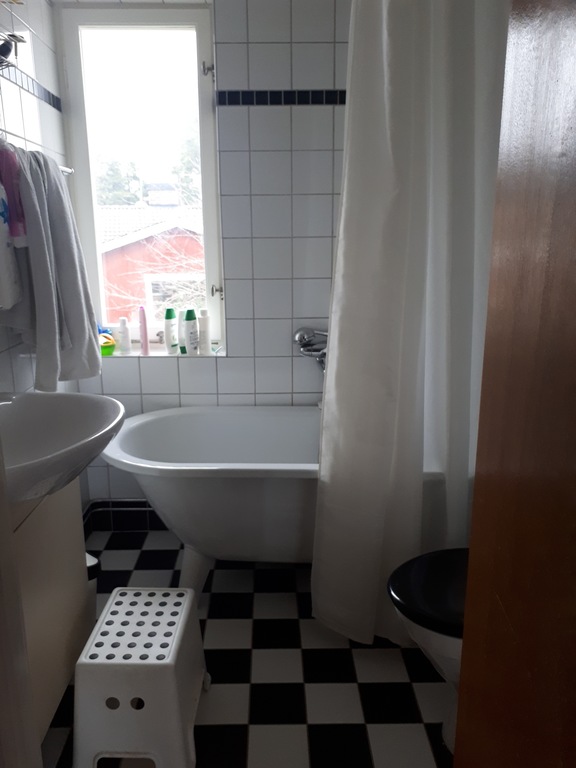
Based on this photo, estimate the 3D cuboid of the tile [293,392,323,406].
[{"bbox_3d":[0.097,0.109,2.413,0.148,0.148,0.010,0,15,0],"label":"tile"}]

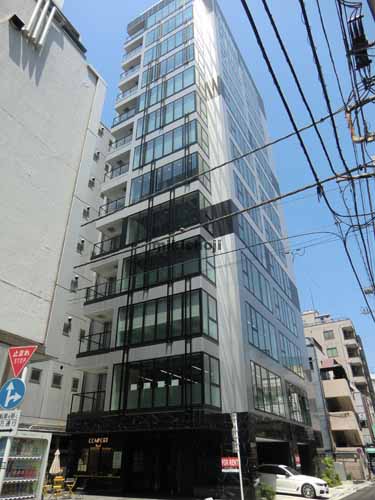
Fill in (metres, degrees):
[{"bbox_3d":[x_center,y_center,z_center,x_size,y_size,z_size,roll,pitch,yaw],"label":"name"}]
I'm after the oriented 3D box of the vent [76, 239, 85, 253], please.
[{"bbox_3d":[-8.031,-0.351,26.056,0.150,0.950,0.640,-17,-34,25],"label":"vent"}]

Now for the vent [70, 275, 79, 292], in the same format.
[{"bbox_3d":[-7.983,2.310,24.564,0.150,1.050,0.700,-17,-34,25],"label":"vent"}]

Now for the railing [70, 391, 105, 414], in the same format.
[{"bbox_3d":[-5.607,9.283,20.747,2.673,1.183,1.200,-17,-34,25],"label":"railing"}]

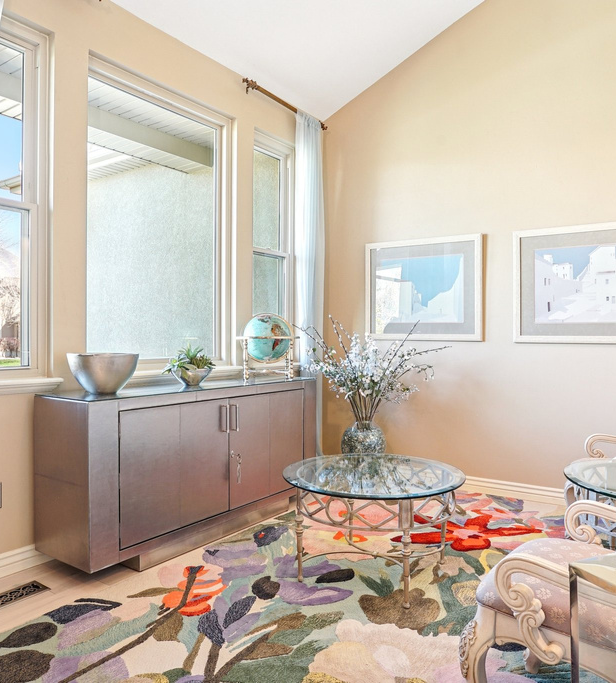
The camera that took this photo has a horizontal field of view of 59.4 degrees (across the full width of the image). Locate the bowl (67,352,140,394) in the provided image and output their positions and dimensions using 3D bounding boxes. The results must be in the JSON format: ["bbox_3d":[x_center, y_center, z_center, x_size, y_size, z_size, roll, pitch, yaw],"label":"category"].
[{"bbox_3d":[-1.061,0.167,2.797,0.378,0.205,0.378,0,0,0],"label":"bowl"}]

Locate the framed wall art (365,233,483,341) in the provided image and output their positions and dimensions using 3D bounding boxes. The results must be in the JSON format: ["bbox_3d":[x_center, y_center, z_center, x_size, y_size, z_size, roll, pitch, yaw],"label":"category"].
[{"bbox_3d":[0.890,-0.402,4.255,0.958,0.796,0.030,0,1,32],"label":"framed wall art"}]

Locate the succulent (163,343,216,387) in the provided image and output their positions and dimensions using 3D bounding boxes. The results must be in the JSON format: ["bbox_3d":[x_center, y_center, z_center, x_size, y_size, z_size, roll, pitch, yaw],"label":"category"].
[{"bbox_3d":[-0.711,0.138,3.285,0.270,0.258,0.293,1,1,36],"label":"succulent"}]

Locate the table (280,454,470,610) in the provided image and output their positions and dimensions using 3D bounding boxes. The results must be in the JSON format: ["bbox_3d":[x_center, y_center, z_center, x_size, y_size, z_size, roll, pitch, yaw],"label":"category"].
[{"bbox_3d":[0.318,0.881,2.652,0.876,0.484,0.876,0,0,0],"label":"table"}]

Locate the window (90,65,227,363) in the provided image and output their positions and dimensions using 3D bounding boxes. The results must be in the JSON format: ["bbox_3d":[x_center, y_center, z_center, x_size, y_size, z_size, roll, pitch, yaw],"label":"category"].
[{"bbox_3d":[-0.905,-0.708,3.405,0.090,1.667,1.081,1,1,37],"label":"window"}]

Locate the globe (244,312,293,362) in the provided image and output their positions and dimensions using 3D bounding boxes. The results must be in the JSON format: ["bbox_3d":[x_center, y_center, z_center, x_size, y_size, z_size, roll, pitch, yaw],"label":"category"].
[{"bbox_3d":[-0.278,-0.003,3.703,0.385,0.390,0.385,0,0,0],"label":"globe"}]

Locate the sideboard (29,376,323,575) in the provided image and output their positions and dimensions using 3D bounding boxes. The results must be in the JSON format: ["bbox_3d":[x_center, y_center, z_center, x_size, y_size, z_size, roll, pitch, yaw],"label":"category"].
[{"bbox_3d":[-0.653,0.695,3.246,0.481,0.856,1.725,1,1,36],"label":"sideboard"}]

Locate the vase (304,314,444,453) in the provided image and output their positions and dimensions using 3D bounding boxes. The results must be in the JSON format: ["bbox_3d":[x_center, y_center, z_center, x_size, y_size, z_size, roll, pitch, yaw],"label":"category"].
[{"bbox_3d":[0.473,0.469,3.982,0.943,1.306,0.759,0,1,32],"label":"vase"}]

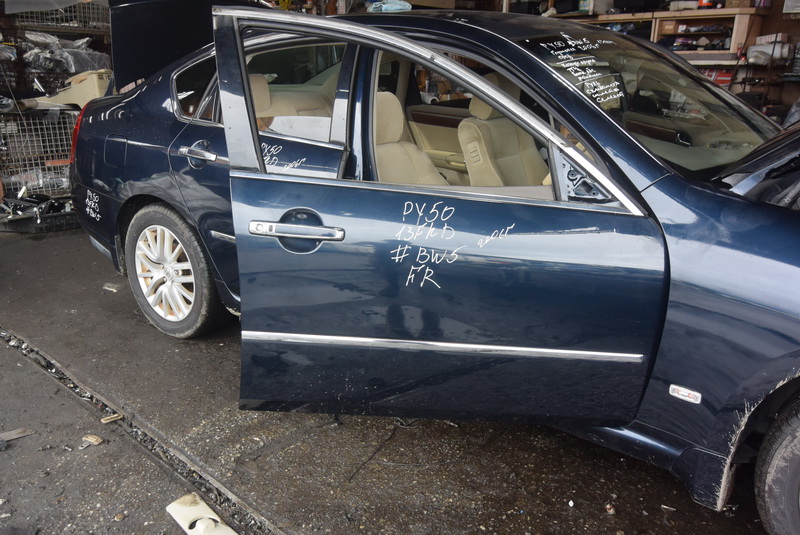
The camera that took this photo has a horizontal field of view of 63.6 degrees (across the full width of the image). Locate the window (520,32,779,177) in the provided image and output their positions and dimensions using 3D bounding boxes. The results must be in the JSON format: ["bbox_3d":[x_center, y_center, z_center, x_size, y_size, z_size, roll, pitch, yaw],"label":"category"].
[{"bbox_3d":[0.992,-0.645,2.361,0.783,0.130,1.420,44,36,20],"label":"window"}]

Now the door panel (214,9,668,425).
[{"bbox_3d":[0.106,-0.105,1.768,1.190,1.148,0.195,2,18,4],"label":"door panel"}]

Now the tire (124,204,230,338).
[{"bbox_3d":[-1.068,-0.003,3.196,0.670,0.670,0.240,14,22,35],"label":"tire"}]

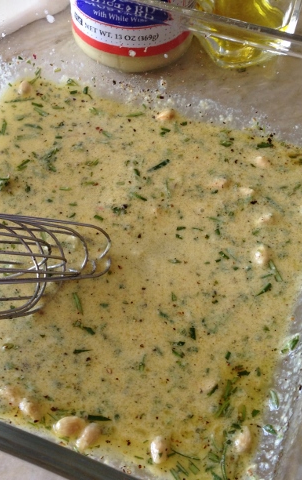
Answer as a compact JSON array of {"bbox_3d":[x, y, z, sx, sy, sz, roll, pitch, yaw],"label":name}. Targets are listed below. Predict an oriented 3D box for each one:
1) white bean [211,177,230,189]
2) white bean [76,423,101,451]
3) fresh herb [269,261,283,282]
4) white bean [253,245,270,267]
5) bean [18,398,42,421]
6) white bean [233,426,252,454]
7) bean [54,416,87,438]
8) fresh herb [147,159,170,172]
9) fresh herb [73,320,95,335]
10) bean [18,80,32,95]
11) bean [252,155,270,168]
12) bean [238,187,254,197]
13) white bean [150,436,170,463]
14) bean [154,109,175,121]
[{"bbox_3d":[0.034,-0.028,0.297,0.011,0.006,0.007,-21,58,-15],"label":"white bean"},{"bbox_3d":[-0.023,0.073,0.227,0.006,0.006,0.012,33,61,22],"label":"white bean"},{"bbox_3d":[0.055,0.014,0.266,0.003,0.002,0.013,-16,57,-11],"label":"fresh herb"},{"bbox_3d":[0.049,0.007,0.271,0.008,0.007,0.013,15,56,9],"label":"white bean"},{"bbox_3d":[-0.046,0.064,0.230,0.008,0.007,0.012,-37,63,-23],"label":"bean"},{"bbox_3d":[0.034,0.074,0.225,0.006,0.006,0.011,22,57,16],"label":"white bean"},{"bbox_3d":[-0.030,0.069,0.226,0.014,0.008,0.009,-10,56,-8],"label":"bean"},{"bbox_3d":[0.004,-0.037,0.306,0.013,0.002,0.003,-28,58,-18],"label":"fresh herb"},{"bbox_3d":[-0.028,0.037,0.253,0.010,0.002,0.004,22,57,16],"label":"fresh herb"},{"bbox_3d":[-0.069,-0.083,0.332,0.007,0.007,0.011,16,57,10],"label":"bean"},{"bbox_3d":[0.057,-0.039,0.308,0.010,0.006,0.007,27,59,19],"label":"bean"},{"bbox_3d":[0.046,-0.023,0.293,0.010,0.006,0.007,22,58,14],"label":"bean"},{"bbox_3d":[0.003,0.077,0.224,0.007,0.006,0.011,5,54,4],"label":"white bean"},{"bbox_3d":[0.008,-0.067,0.329,0.011,0.006,0.007,-14,55,-9],"label":"bean"}]

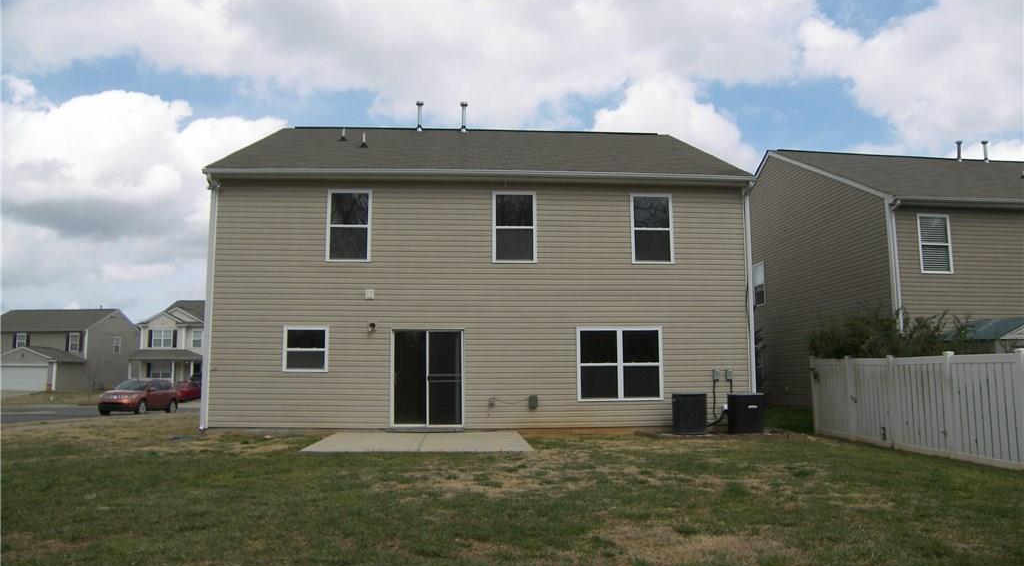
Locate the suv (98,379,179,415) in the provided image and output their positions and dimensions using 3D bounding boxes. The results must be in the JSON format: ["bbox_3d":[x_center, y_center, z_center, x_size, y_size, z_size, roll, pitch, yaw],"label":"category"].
[{"bbox_3d":[-18.300,5.600,35.100,1.880,1.680,4.720,0,-7,2],"label":"suv"}]

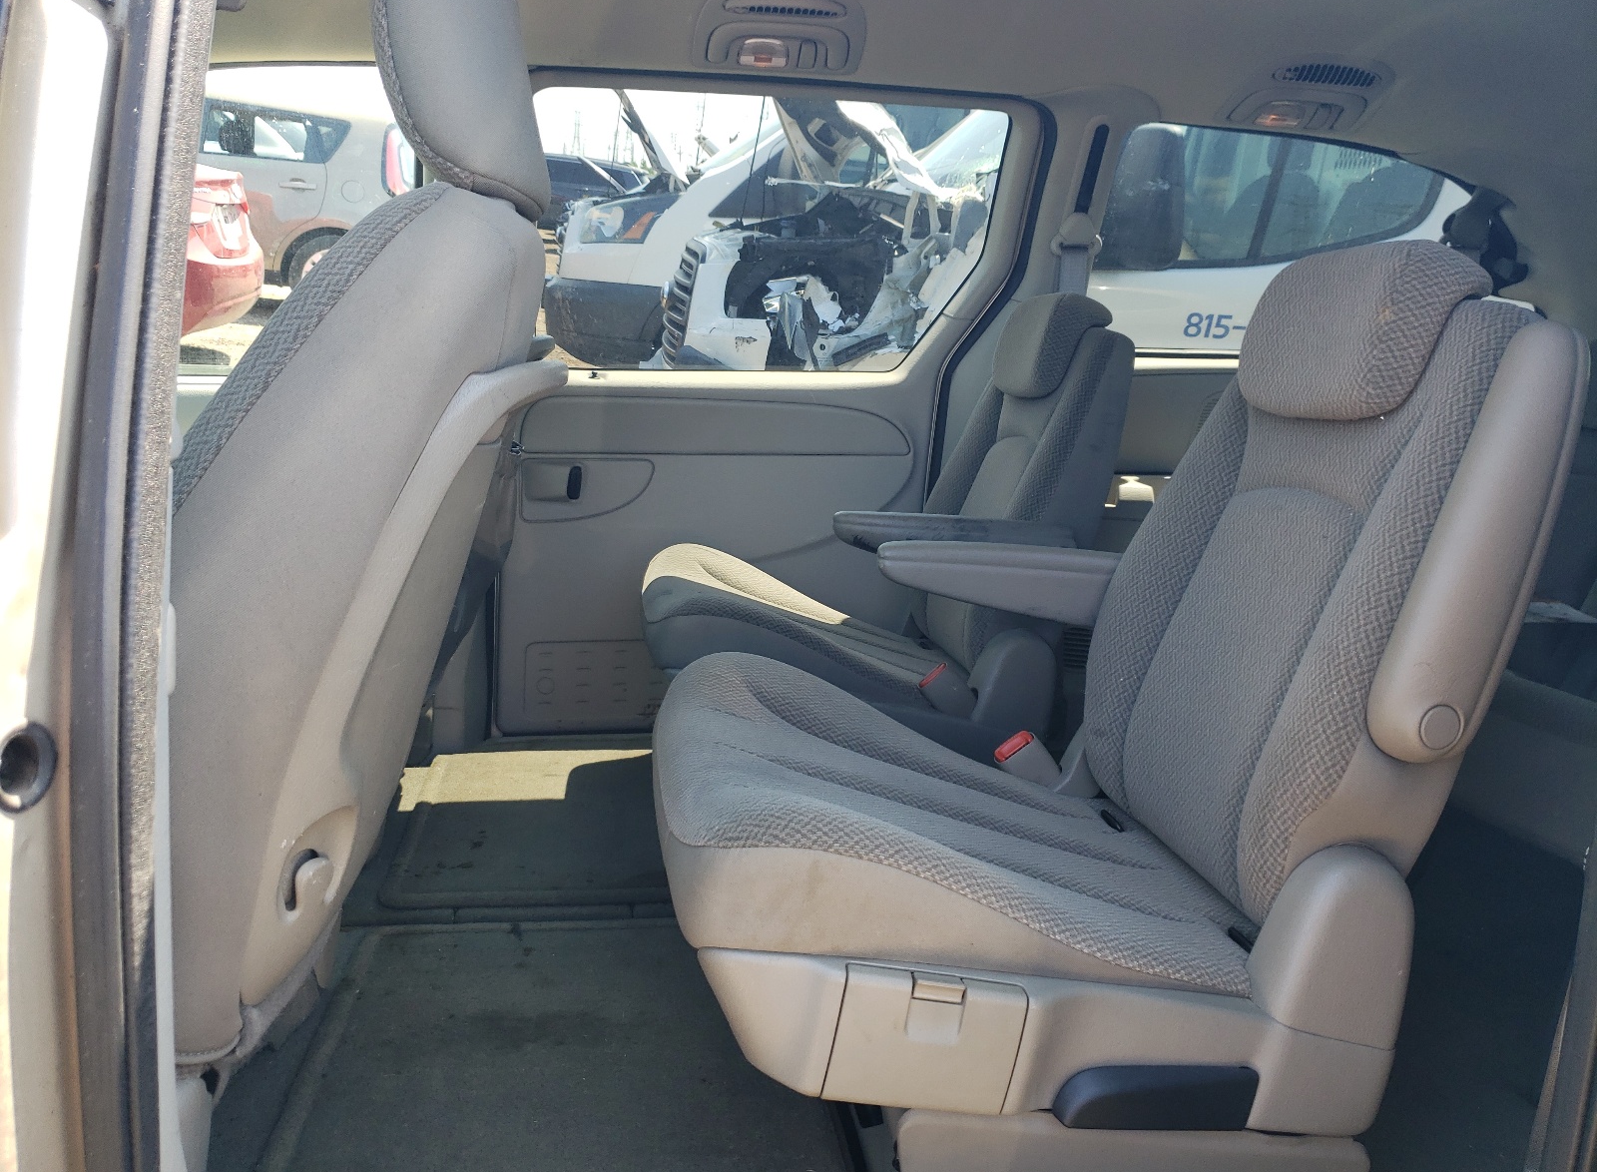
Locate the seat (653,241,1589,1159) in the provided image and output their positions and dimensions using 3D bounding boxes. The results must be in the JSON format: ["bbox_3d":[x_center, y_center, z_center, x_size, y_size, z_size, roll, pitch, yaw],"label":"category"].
[{"bbox_3d":[0.251,0.086,1.259,0.800,0.880,0.580,0,11,-9],"label":"seat"}]

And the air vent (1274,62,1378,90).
[{"bbox_3d":[0.865,-0.830,1.956,0.175,0.030,0.050,0,11,-9],"label":"air vent"}]

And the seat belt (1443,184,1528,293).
[{"bbox_3d":[1.298,-0.652,2.266,0.130,0.190,0.100,0,11,-9],"label":"seat belt"}]

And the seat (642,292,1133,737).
[{"bbox_3d":[0.127,-0.057,2.036,0.800,0.880,0.580,0,11,-9],"label":"seat"}]

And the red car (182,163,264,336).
[{"bbox_3d":[-5.303,-1.790,6.134,4.600,1.470,1.780,-1,16,-7],"label":"red car"}]

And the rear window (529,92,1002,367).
[{"bbox_3d":[-0.055,-0.624,2.210,0.840,0.490,0.060,0,28,-9],"label":"rear window"}]

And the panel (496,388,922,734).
[{"bbox_3d":[-0.180,-0.048,2.376,0.840,0.690,0.090,0,11,-9],"label":"panel"}]

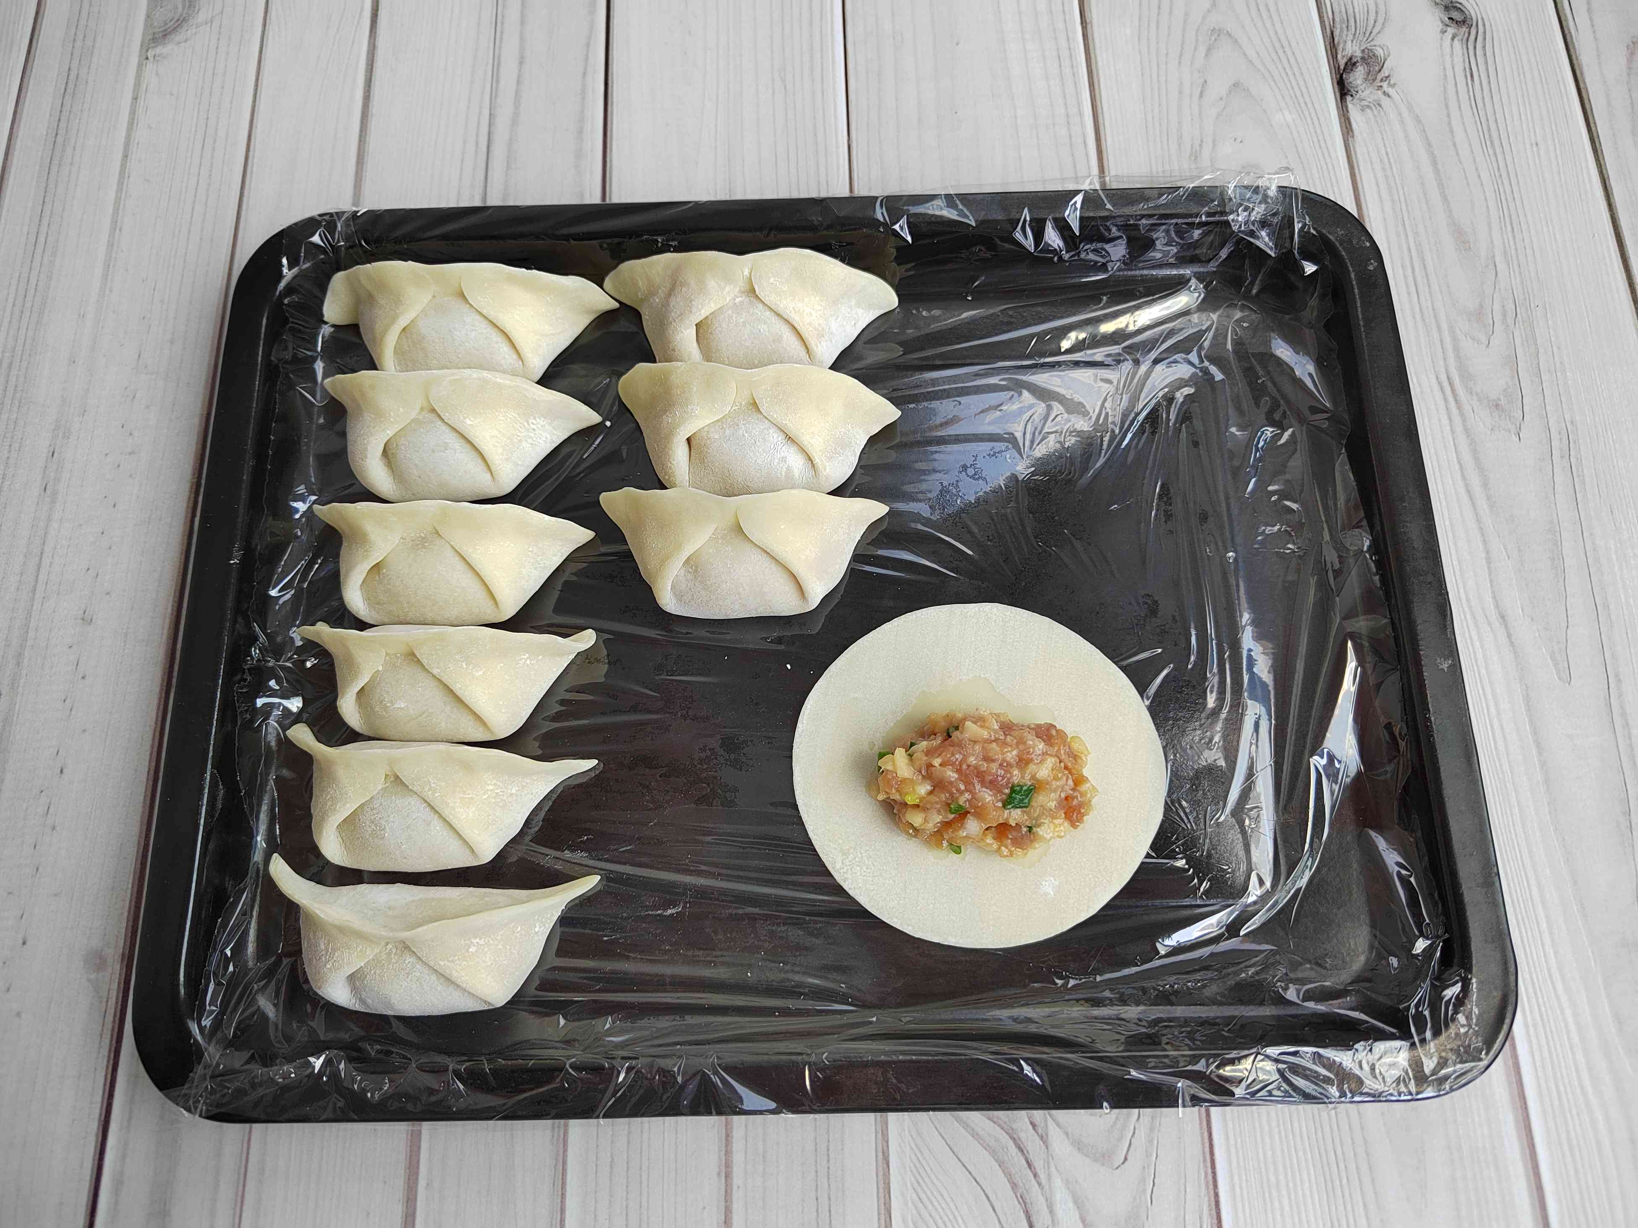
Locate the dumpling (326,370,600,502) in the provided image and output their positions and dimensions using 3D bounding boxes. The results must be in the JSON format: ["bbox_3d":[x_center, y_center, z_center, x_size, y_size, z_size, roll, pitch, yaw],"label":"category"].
[{"bbox_3d":[-0.107,-0.058,0.338,0.083,0.033,0.037,2,74,1],"label":"dumpling"}]

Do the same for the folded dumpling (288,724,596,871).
[{"bbox_3d":[-0.103,0.053,0.306,0.085,0.033,0.037,2,74,1],"label":"folded dumpling"}]

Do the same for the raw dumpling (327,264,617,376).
[{"bbox_3d":[-0.109,-0.099,0.349,0.090,0.033,0.037,0,74,0],"label":"raw dumpling"}]

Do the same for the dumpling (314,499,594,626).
[{"bbox_3d":[-0.106,-0.018,0.327,0.082,0.033,0.036,2,74,1],"label":"dumpling"}]

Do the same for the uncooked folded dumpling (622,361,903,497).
[{"bbox_3d":[-0.018,-0.059,0.338,0.086,0.033,0.037,1,74,1],"label":"uncooked folded dumpling"}]

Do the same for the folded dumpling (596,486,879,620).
[{"bbox_3d":[-0.022,-0.020,0.327,0.085,0.033,0.036,0,74,0],"label":"folded dumpling"}]

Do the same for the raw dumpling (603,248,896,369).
[{"bbox_3d":[-0.021,-0.101,0.350,0.092,0.033,0.037,0,74,0],"label":"raw dumpling"}]

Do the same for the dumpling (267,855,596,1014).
[{"bbox_3d":[-0.102,0.089,0.296,0.087,0.033,0.040,1,74,1],"label":"dumpling"}]

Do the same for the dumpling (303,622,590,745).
[{"bbox_3d":[-0.105,0.017,0.317,0.084,0.033,0.036,0,74,0],"label":"dumpling"}]

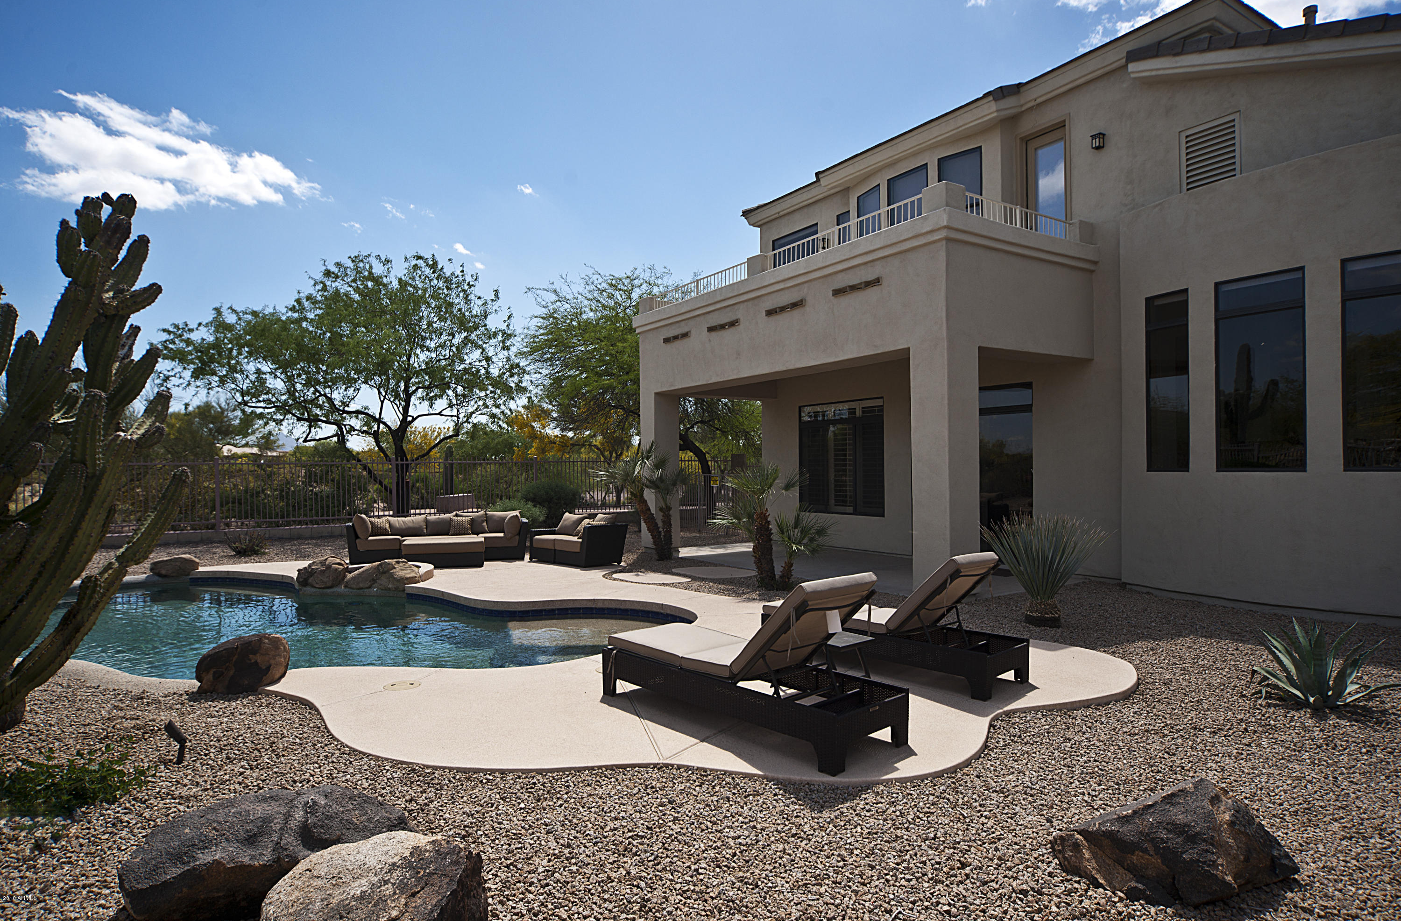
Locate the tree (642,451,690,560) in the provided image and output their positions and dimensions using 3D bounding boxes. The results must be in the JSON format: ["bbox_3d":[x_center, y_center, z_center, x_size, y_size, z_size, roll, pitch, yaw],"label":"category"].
[{"bbox_3d":[-0.609,0.793,13.750,0.860,1.920,0.900,0,-1,0],"label":"tree"}]

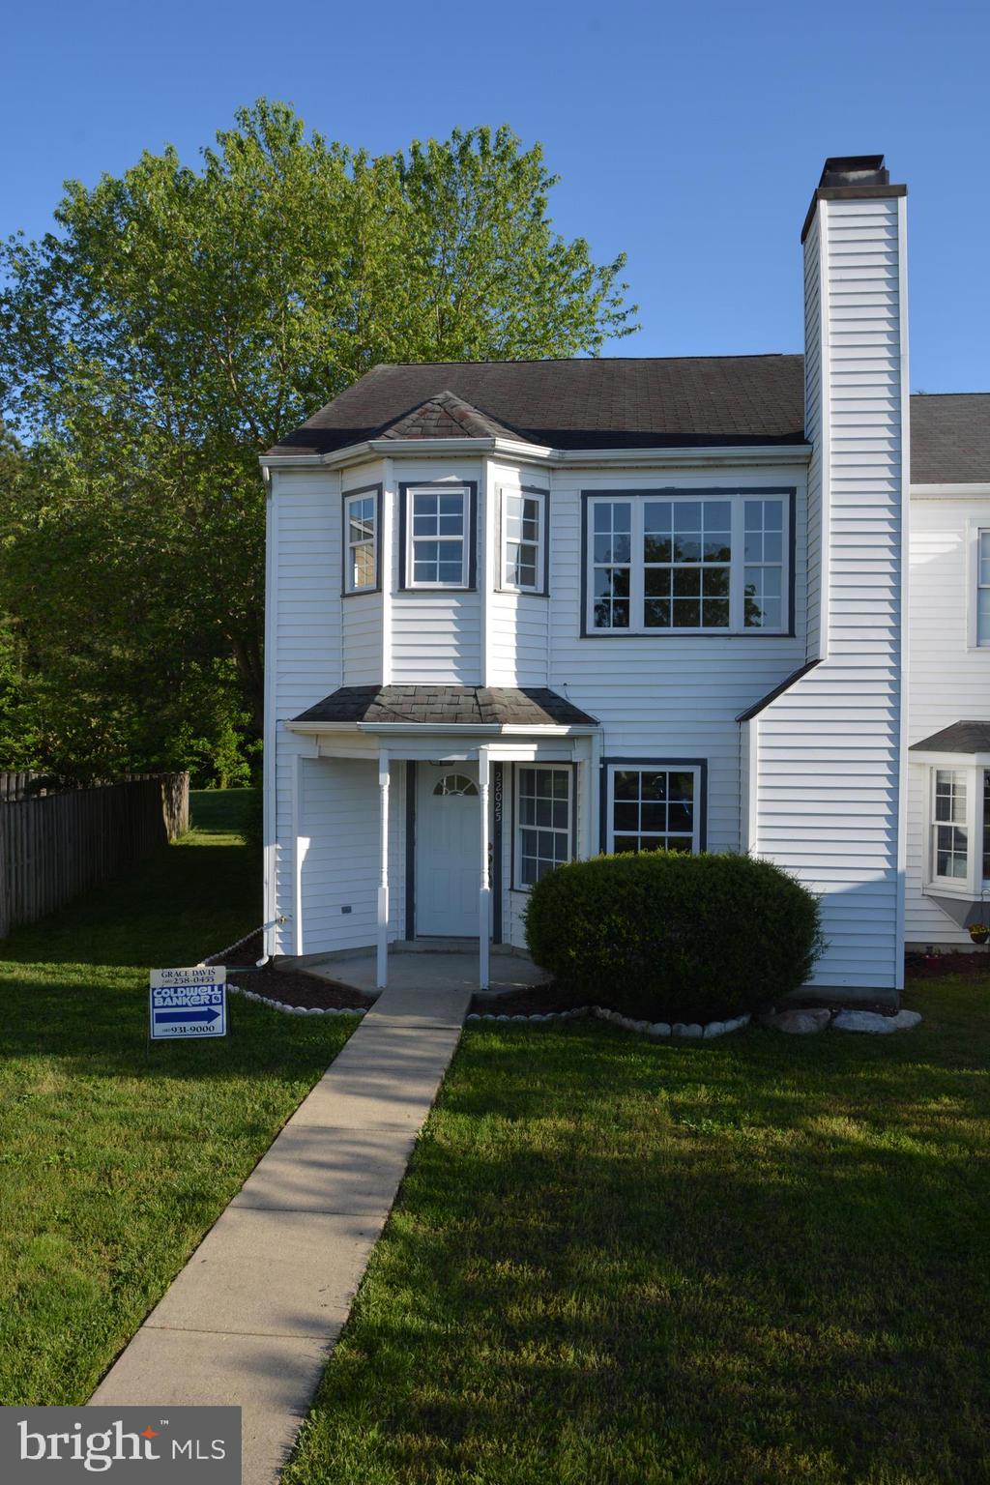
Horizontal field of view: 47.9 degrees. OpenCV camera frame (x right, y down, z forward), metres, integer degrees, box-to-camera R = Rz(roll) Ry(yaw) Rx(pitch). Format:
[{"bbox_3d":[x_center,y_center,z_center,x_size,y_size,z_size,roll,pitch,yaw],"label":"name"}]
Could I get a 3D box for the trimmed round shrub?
[{"bbox_3d":[1.665,1.781,10.488,2.745,1.469,1.750,0,0,6],"label":"trimmed round shrub"}]

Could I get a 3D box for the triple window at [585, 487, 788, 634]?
[{"bbox_3d":[2.000,-1.864,11.583,2.135,1.500,0.100,0,0,6],"label":"triple window"}]

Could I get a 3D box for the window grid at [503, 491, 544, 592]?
[{"bbox_3d":[0.297,-2.063,11.498,0.552,0.992,0.090,0,1,-39],"label":"window grid"}]

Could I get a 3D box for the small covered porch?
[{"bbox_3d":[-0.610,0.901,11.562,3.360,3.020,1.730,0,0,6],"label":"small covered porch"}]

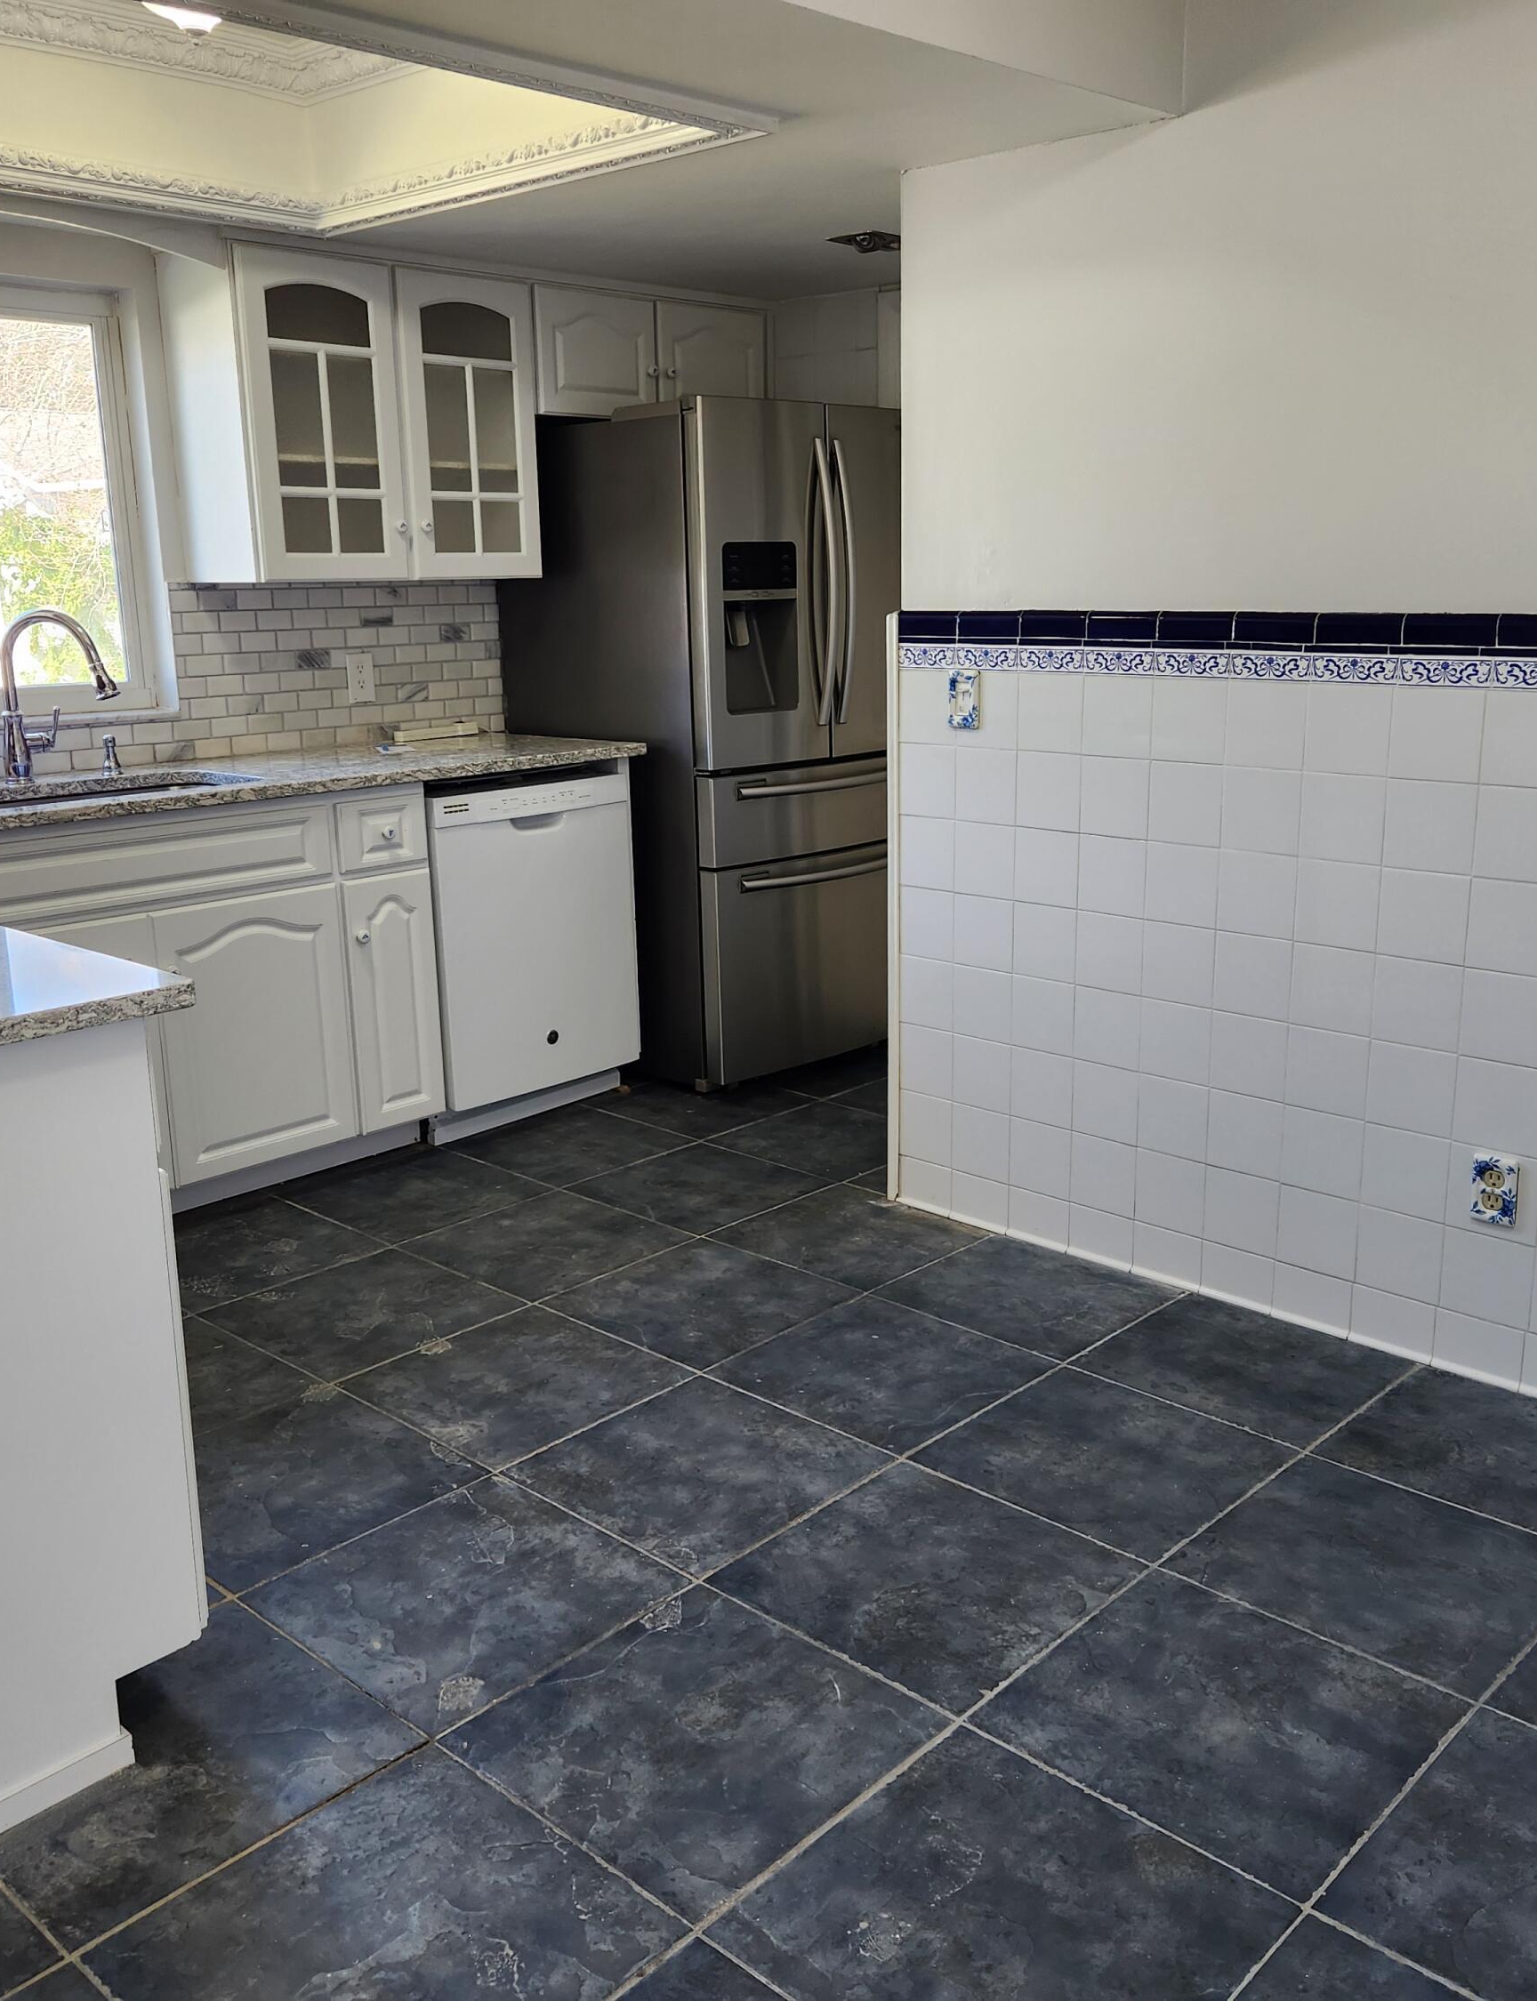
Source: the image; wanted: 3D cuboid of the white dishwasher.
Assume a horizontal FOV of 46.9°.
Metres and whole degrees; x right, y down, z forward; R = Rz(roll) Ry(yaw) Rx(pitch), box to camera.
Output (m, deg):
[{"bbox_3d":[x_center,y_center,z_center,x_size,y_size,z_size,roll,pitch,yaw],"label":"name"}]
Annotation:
[{"bbox_3d":[-0.776,-0.180,4.612,0.600,0.830,0.605,12,19,42],"label":"white dishwasher"}]

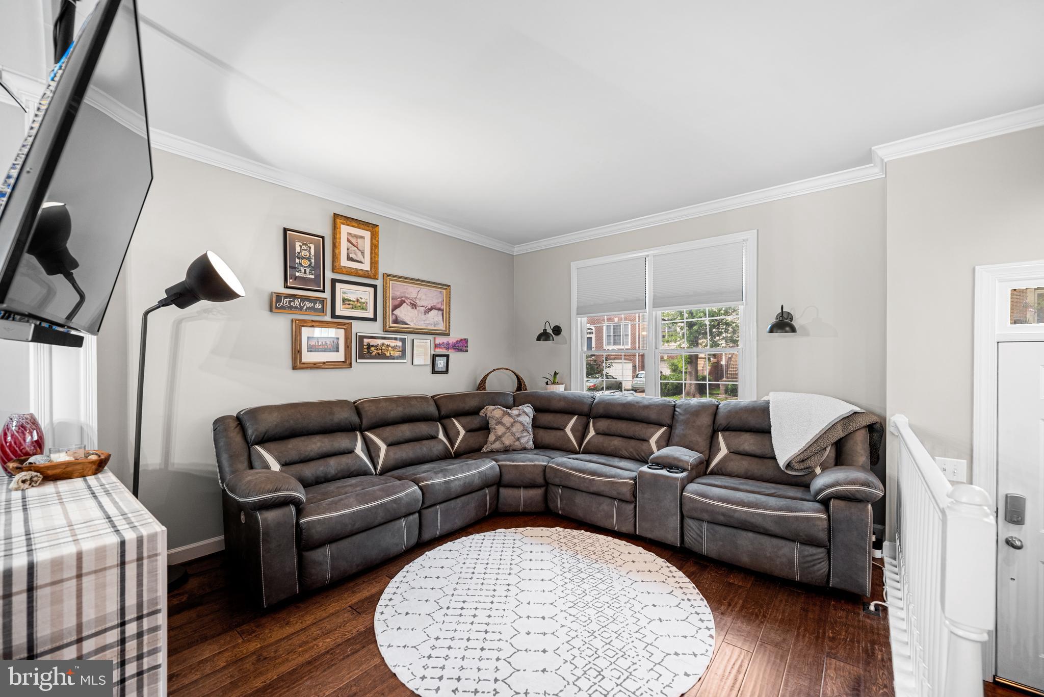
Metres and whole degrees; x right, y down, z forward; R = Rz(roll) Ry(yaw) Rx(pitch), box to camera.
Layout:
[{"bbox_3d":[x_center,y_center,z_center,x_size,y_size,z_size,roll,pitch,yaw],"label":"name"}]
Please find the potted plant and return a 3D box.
[{"bbox_3d":[0.383,0.405,4.611,0.230,0.300,0.210,-1,-2,40],"label":"potted plant"}]

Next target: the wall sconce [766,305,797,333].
[{"bbox_3d":[2.069,-0.233,3.222,0.200,0.235,0.300,-1,-2,40],"label":"wall sconce"}]

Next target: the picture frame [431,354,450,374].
[{"bbox_3d":[-0.852,0.165,4.261,0.025,0.207,0.208,0,-1,41],"label":"picture frame"}]

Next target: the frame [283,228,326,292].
[{"bbox_3d":[-1.732,-0.694,3.242,0.022,0.465,0.308,-1,-2,40],"label":"frame"}]

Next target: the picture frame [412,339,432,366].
[{"bbox_3d":[-1.008,0.040,4.087,0.015,0.256,0.204,0,-1,41],"label":"picture frame"}]

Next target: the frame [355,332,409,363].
[{"bbox_3d":[-1.287,0.000,3.763,0.022,0.265,0.525,-1,-2,40],"label":"frame"}]

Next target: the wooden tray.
[{"bbox_3d":[-2.388,0.618,2.104,0.368,0.080,0.220,1,-1,-38],"label":"wooden tray"}]

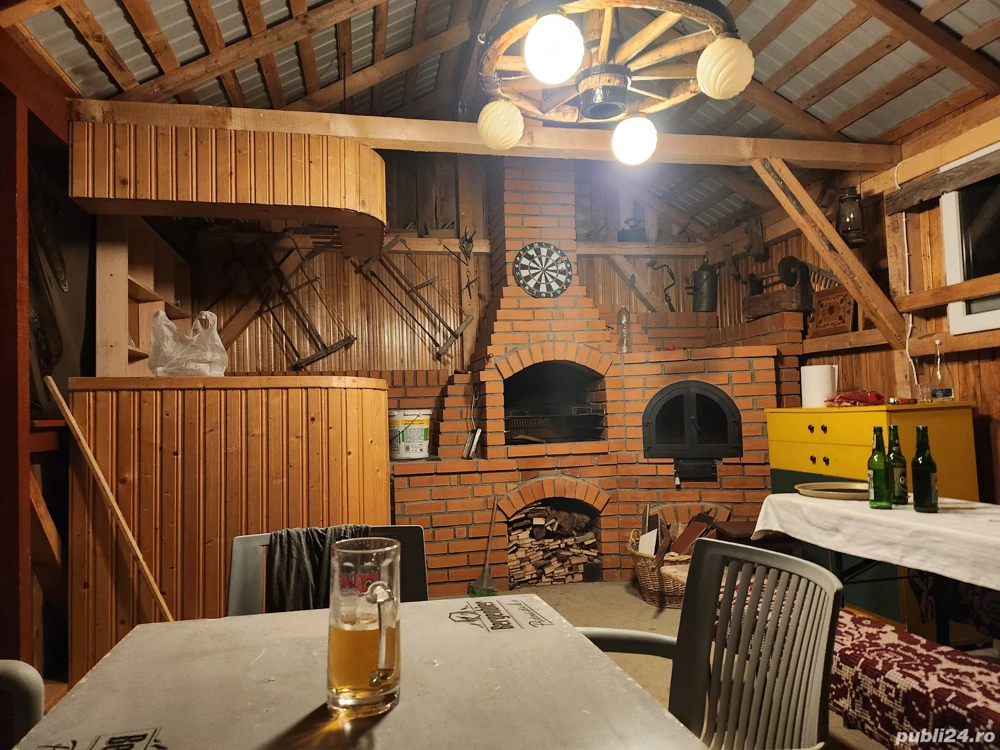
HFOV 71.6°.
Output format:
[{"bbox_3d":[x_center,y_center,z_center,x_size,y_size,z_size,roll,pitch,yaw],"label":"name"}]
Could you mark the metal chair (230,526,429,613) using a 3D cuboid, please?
[{"bbox_3d":[-0.325,0.755,1.286,0.560,0.840,0.560,-1,-3,-11],"label":"metal chair"}]

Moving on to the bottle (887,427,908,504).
[{"bbox_3d":[1.310,0.293,2.291,0.067,0.260,0.067,-1,-3,-11],"label":"bottle"}]

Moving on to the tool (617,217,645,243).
[{"bbox_3d":[1.030,-1.135,5.427,0.220,0.190,0.110,-1,-3,-11],"label":"tool"}]

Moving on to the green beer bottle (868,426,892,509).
[{"bbox_3d":[1.214,0.292,2.219,0.067,0.260,0.067,-1,-3,-11],"label":"green beer bottle"}]

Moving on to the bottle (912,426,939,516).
[{"bbox_3d":[1.302,0.285,2.128,0.067,0.260,0.067,-1,-3,-11],"label":"bottle"}]

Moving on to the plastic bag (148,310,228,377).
[{"bbox_3d":[-1.357,-0.131,3.020,0.310,0.300,0.180,-1,-3,-11],"label":"plastic bag"}]

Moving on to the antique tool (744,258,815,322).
[{"bbox_3d":[1.829,-0.536,4.537,0.160,0.340,0.560,-1,-3,-11],"label":"antique tool"}]

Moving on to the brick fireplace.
[{"bbox_3d":[0.399,-0.105,4.625,2.420,2.820,1.260,-1,-3,-11],"label":"brick fireplace"}]

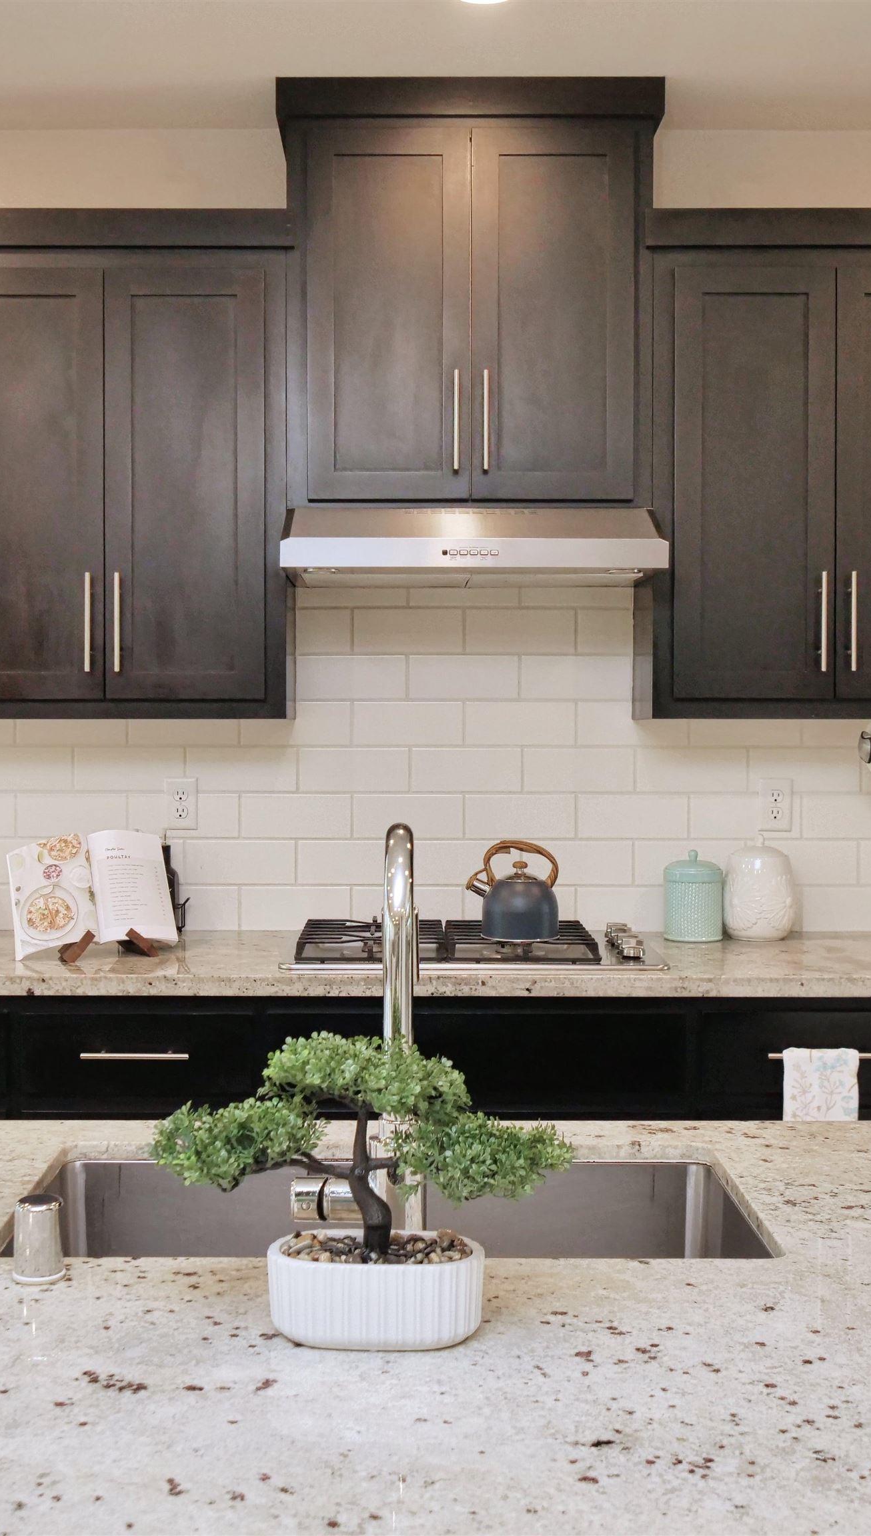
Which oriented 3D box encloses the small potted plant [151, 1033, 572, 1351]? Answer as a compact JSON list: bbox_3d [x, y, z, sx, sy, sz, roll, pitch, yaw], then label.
[{"bbox_3d":[-0.058,0.325,1.309,0.330,0.232,0.170,0,2,-1],"label":"small potted plant"}]

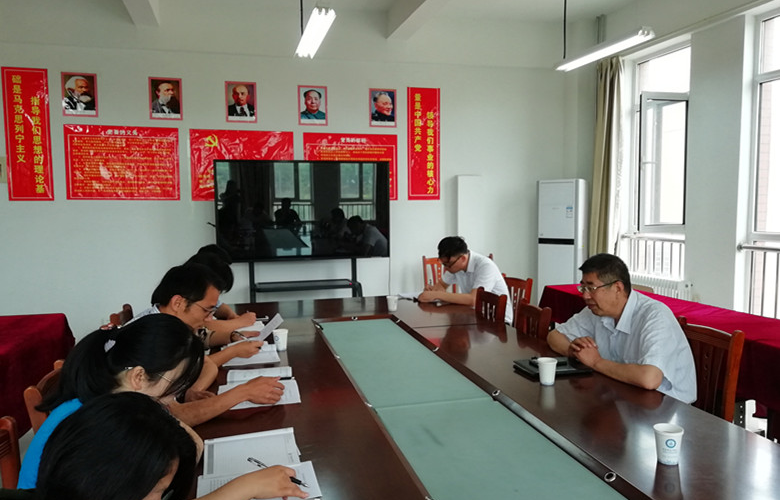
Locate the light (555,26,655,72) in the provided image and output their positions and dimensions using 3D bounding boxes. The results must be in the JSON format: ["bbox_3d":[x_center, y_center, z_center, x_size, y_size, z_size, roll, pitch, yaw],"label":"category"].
[{"bbox_3d":[1.790,-1.693,4.992,0.140,0.085,1.220,-1,5,-15],"label":"light"}]

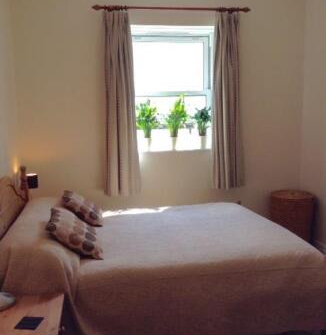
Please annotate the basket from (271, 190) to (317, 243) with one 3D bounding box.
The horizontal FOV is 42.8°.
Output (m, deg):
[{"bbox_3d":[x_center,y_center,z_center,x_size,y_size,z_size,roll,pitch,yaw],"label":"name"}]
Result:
[{"bbox_3d":[1.310,0.571,4.179,0.433,0.606,0.433,-2,8,-9],"label":"basket"}]

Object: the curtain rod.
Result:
[{"bbox_3d":[0.105,-1.505,3.956,1.531,0.064,0.079,-2,8,-9],"label":"curtain rod"}]

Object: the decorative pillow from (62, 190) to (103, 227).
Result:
[{"bbox_3d":[-0.659,0.344,3.406,0.379,0.128,0.394,33,1,-12],"label":"decorative pillow"}]

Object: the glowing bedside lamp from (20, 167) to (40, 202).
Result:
[{"bbox_3d":[-1.195,0.168,3.764,0.158,0.335,0.158,-2,8,-9],"label":"glowing bedside lamp"}]

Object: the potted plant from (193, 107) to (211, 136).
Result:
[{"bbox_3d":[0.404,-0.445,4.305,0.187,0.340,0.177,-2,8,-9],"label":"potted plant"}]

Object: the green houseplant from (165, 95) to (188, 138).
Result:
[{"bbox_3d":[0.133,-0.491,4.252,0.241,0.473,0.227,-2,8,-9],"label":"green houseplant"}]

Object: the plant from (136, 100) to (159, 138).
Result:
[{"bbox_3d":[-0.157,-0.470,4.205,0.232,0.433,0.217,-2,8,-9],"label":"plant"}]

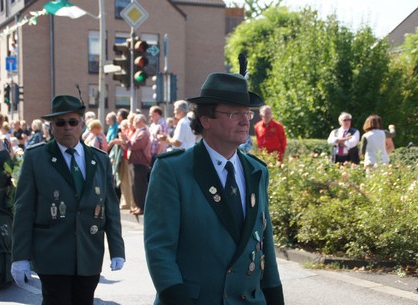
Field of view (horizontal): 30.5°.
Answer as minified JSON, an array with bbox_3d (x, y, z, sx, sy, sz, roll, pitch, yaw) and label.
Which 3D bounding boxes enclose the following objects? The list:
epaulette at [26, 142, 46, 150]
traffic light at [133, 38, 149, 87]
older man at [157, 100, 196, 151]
[{"bbox_3d":[-1.018,-0.035,4.500,0.125,0.020,0.055,-18,10,0],"label":"epaulette"},{"bbox_3d":[-1.292,-1.707,14.600,0.280,0.930,0.350,-1,2,-20],"label":"traffic light"},{"bbox_3d":[-0.401,0.263,9.600,0.500,1.820,0.500,0,2,-10],"label":"older man"}]

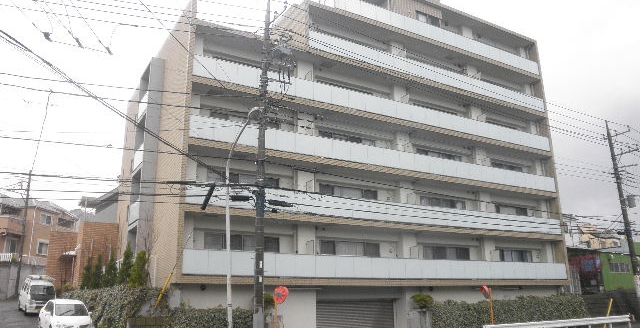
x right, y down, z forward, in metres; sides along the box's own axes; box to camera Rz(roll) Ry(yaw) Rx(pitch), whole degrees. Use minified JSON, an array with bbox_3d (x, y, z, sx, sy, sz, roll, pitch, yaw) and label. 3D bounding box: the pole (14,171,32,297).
[{"bbox_3d":[-24.819,5.720,43.460,0.360,10.470,0.360,8,-17,-30],"label":"pole"}]

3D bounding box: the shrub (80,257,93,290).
[{"bbox_3d":[-13.187,6.191,29.237,0.650,1.907,0.650,8,-18,-31],"label":"shrub"}]

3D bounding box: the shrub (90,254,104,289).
[{"bbox_3d":[-11.570,5.642,26.920,0.700,1.900,0.700,8,-17,-30],"label":"shrub"}]

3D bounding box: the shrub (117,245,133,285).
[{"bbox_3d":[-8.582,4.470,22.725,0.680,1.681,0.680,8,-18,-31],"label":"shrub"}]

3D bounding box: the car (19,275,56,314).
[{"bbox_3d":[-17.131,7.864,31.471,1.520,2.080,3.500,10,-12,-35],"label":"car"}]

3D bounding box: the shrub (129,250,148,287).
[{"bbox_3d":[-7.648,4.487,21.814,0.800,1.800,0.800,8,-17,-30],"label":"shrub"}]

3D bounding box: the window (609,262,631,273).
[{"bbox_3d":[20.891,7.233,36.075,2.200,0.650,0.120,8,-17,-30],"label":"window"}]

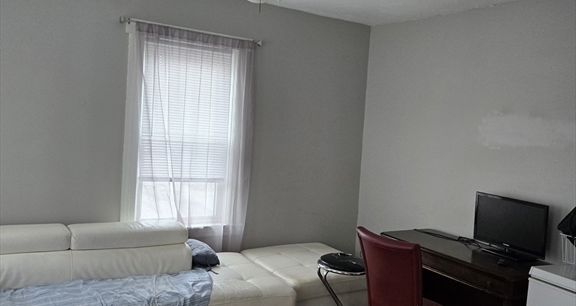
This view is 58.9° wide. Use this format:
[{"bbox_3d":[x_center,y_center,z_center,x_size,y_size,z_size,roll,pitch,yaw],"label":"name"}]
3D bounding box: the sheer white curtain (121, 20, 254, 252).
[{"bbox_3d":[-0.834,-0.024,4.399,1.130,2.030,0.120,1,4,-34],"label":"sheer white curtain"}]

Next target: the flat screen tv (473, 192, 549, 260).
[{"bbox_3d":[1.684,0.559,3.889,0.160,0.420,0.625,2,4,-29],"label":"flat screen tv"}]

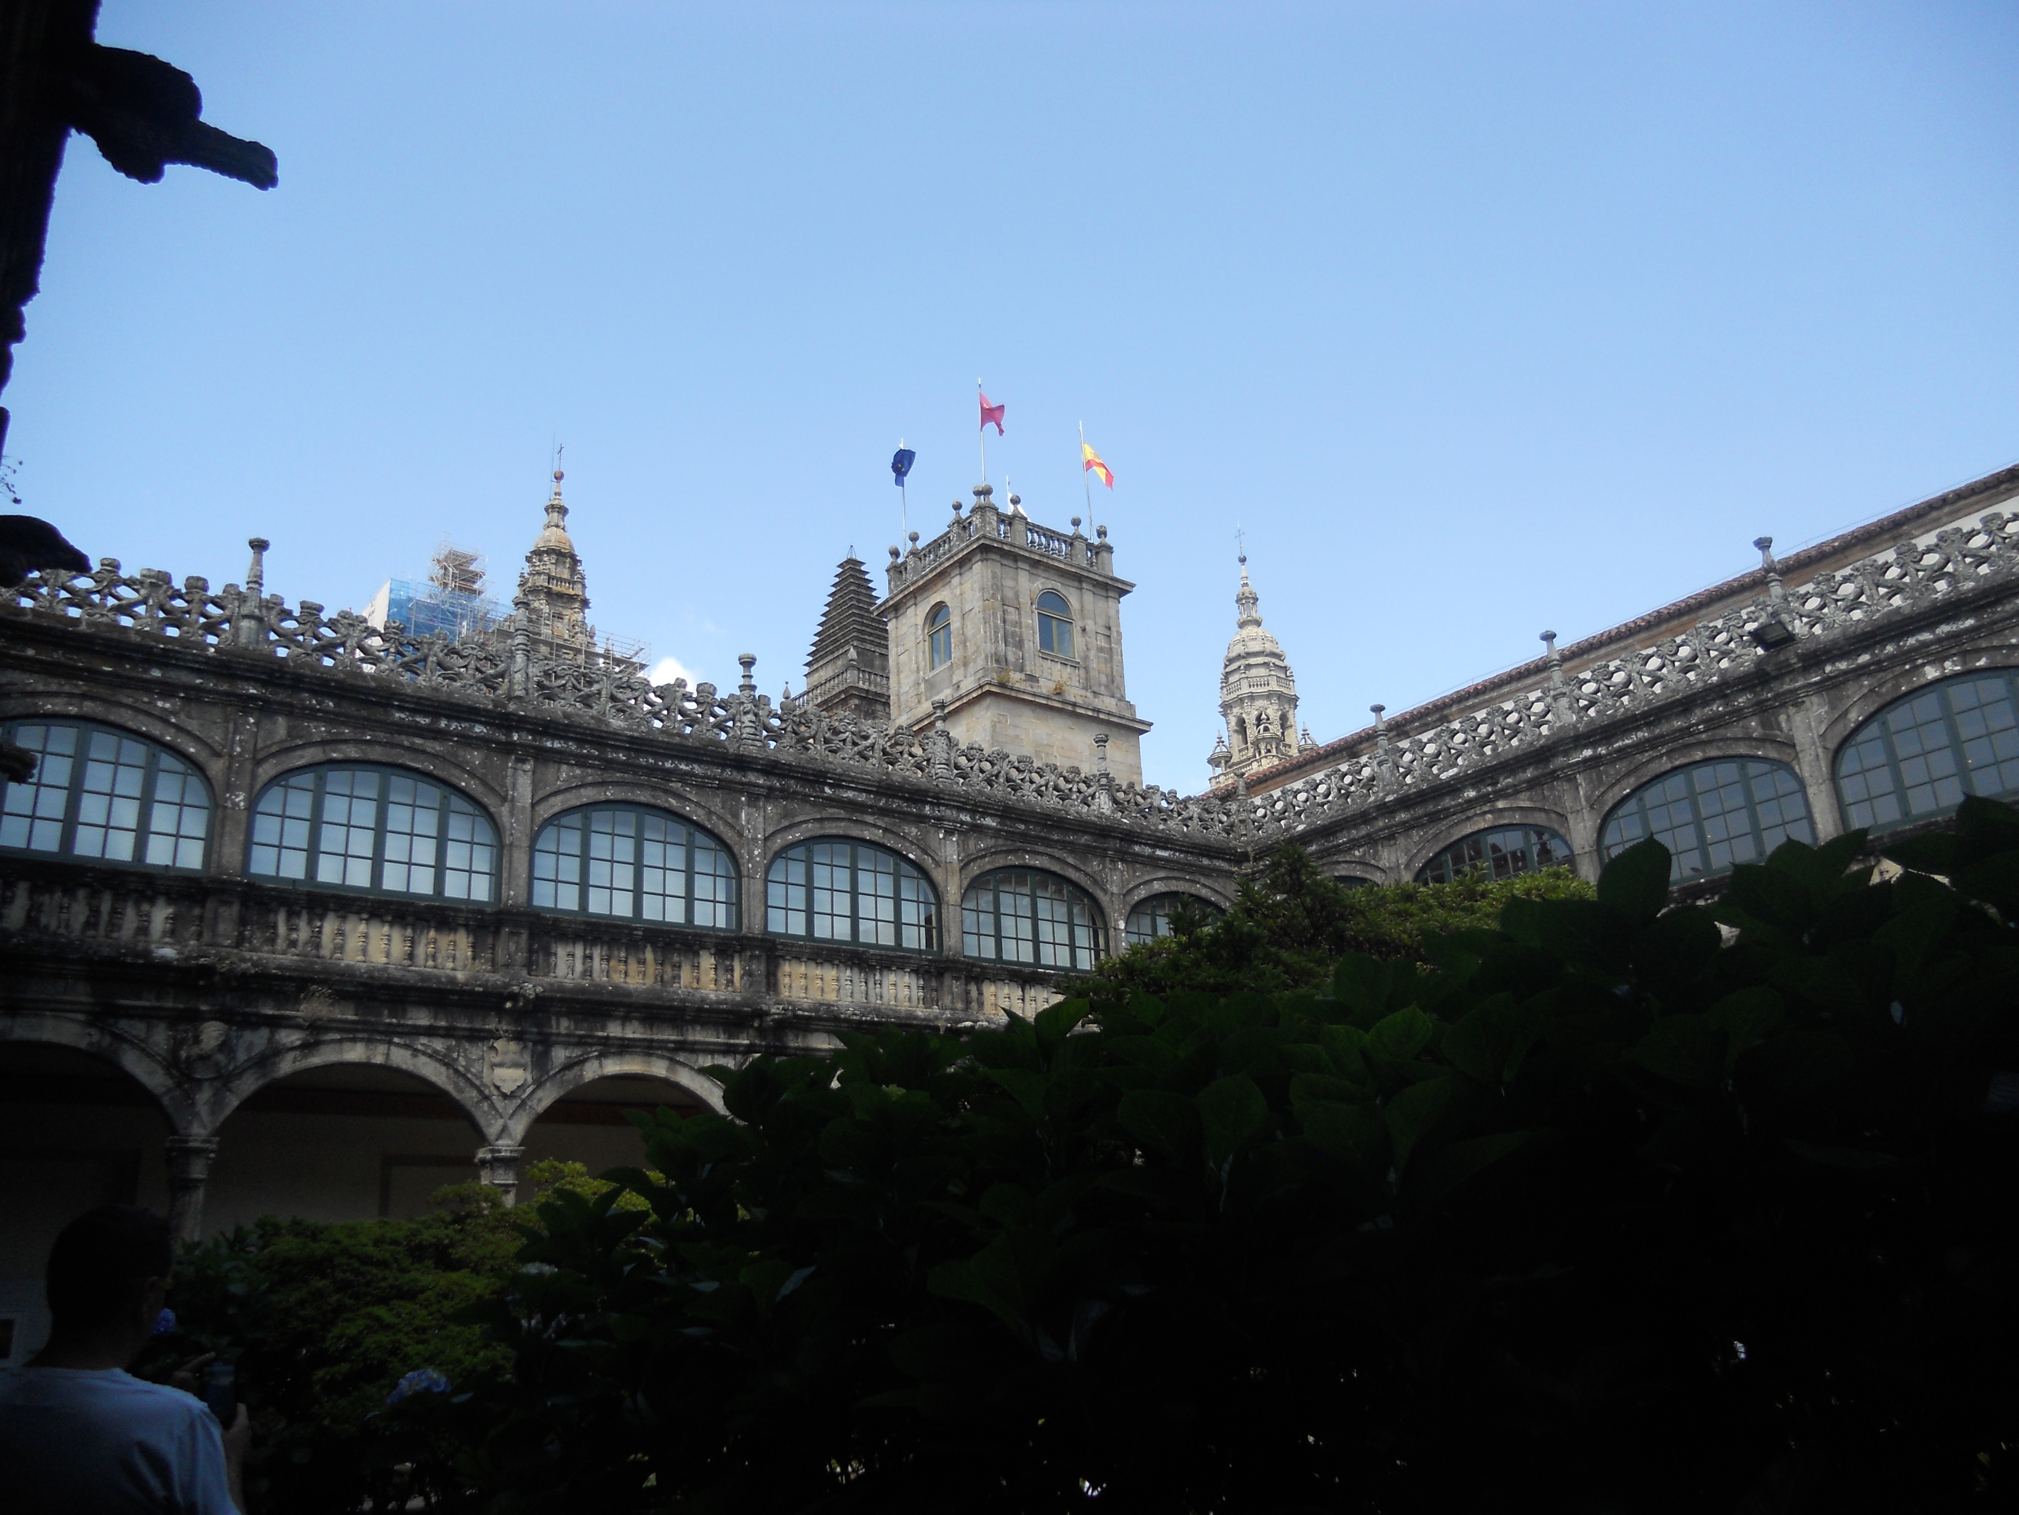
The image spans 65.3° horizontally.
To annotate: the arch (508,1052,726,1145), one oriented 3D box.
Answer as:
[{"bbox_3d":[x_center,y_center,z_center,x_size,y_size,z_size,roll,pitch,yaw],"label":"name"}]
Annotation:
[{"bbox_3d":[-5.196,4.667,21.481,3.492,1.242,0.500,12,-24,-36],"label":"arch"}]

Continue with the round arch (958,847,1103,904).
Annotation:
[{"bbox_3d":[0.361,2.177,26.934,3.240,1.206,0.400,12,-24,-36],"label":"round arch"}]

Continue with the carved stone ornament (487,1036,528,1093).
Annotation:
[{"bbox_3d":[-6.734,4.125,21.205,0.559,0.781,0.180,11,-24,-35],"label":"carved stone ornament"}]

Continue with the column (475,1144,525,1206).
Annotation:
[{"bbox_3d":[-6.511,6.596,19.652,0.504,3.400,0.550,12,-24,-36],"label":"column"}]

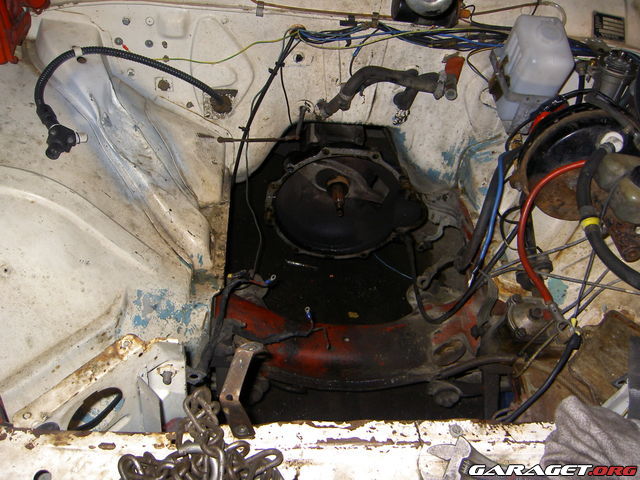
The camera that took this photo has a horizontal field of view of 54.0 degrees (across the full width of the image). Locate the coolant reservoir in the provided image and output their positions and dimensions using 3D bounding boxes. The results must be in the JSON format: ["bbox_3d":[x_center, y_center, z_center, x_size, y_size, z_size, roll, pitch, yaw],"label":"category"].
[{"bbox_3d":[0.399,-0.312,1.186,0.110,0.178,0.142,3,46,1],"label":"coolant reservoir"}]

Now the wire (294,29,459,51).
[{"bbox_3d":[0.106,-0.395,1.231,0.312,0.058,0.032,3,46,1],"label":"wire"}]

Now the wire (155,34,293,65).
[{"bbox_3d":[-0.197,-0.388,1.265,0.285,0.080,0.032,3,46,1],"label":"wire"}]

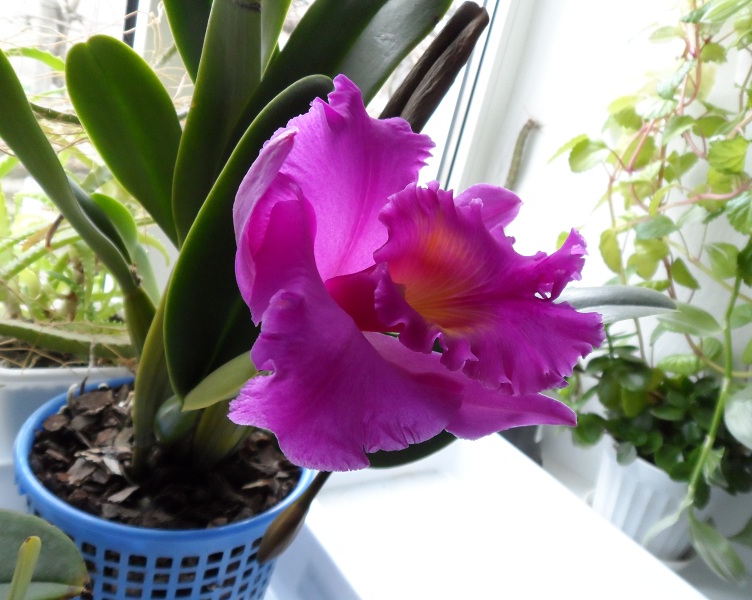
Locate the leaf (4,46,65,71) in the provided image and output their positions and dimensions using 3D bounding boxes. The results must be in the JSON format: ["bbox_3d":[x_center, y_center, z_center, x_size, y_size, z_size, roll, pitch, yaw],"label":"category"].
[{"bbox_3d":[-0.294,-0.209,0.560,0.070,0.025,0.018,11,19,-6],"label":"leaf"}]

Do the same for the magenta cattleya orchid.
[{"bbox_3d":[0.015,-0.011,0.272,0.138,0.148,0.105,-1,23,-35],"label":"magenta cattleya orchid"}]

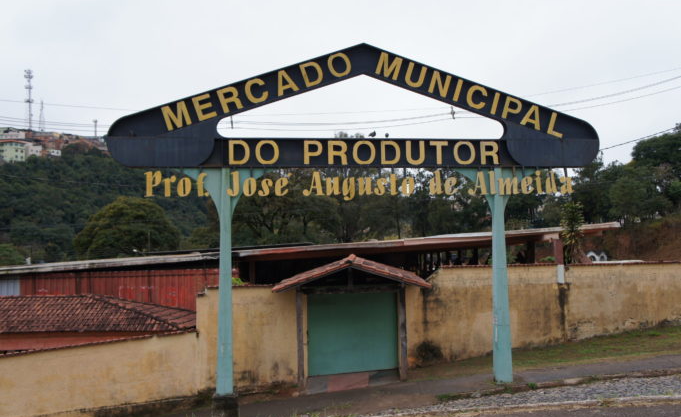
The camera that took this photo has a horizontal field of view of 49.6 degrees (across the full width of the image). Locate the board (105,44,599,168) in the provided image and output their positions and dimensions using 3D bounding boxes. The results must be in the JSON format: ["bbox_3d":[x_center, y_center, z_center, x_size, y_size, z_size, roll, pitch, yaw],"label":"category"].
[{"bbox_3d":[0.495,-2.183,15.739,10.539,2.647,0.300,0,-4,-8],"label":"board"}]

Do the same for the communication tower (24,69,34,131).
[{"bbox_3d":[-181.383,-63.118,430.000,4.400,36.085,4.400,-1,-4,0],"label":"communication tower"}]

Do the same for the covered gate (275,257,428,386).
[{"bbox_3d":[0.198,2.896,19.600,3.950,3.261,2.000,-1,-4,-5],"label":"covered gate"}]

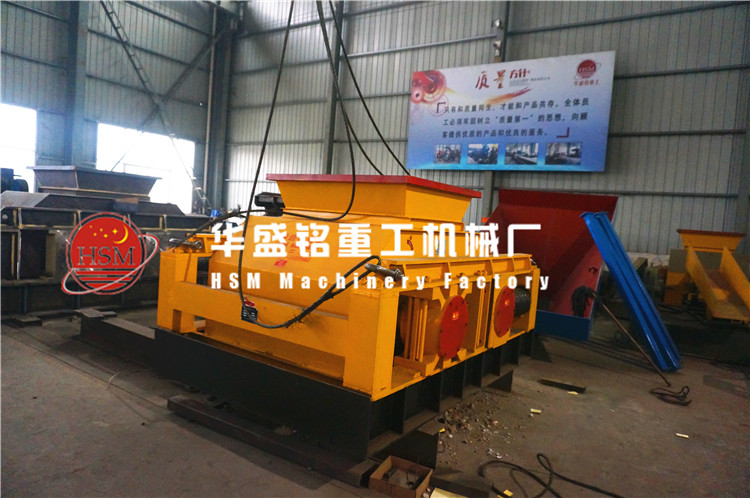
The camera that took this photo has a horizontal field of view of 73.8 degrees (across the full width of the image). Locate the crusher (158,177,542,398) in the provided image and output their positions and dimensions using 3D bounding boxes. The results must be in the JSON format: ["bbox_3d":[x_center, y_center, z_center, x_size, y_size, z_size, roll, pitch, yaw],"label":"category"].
[{"bbox_3d":[-0.057,0.072,4.458,2.209,1.296,2.659,7,5,36],"label":"crusher"}]

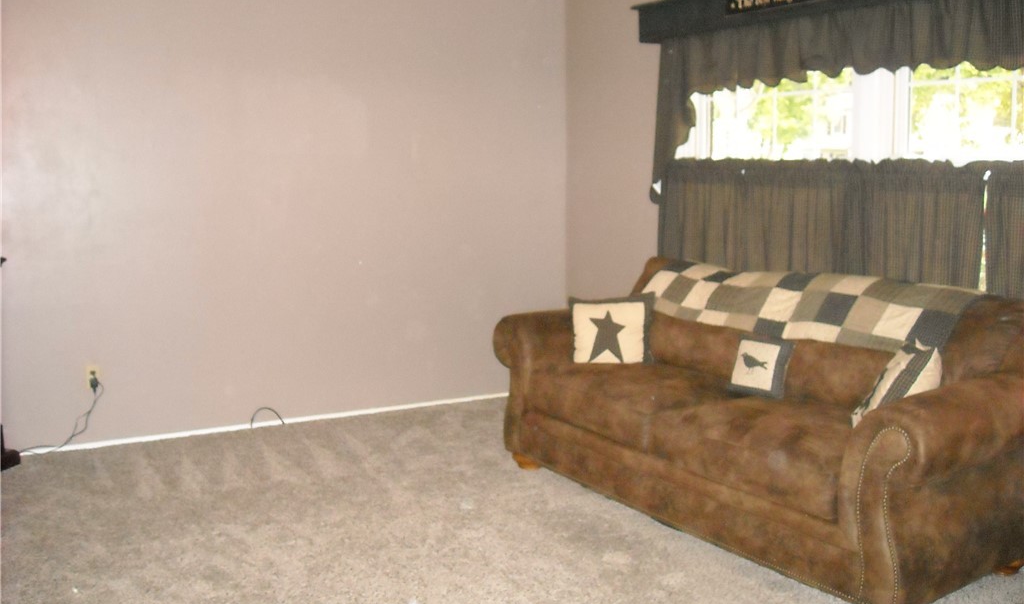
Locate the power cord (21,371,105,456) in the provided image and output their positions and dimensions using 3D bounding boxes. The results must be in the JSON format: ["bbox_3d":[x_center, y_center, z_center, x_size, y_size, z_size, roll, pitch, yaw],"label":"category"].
[{"bbox_3d":[-2.177,0.545,5.011,0.400,0.390,0.080,-4,10,-26],"label":"power cord"}]

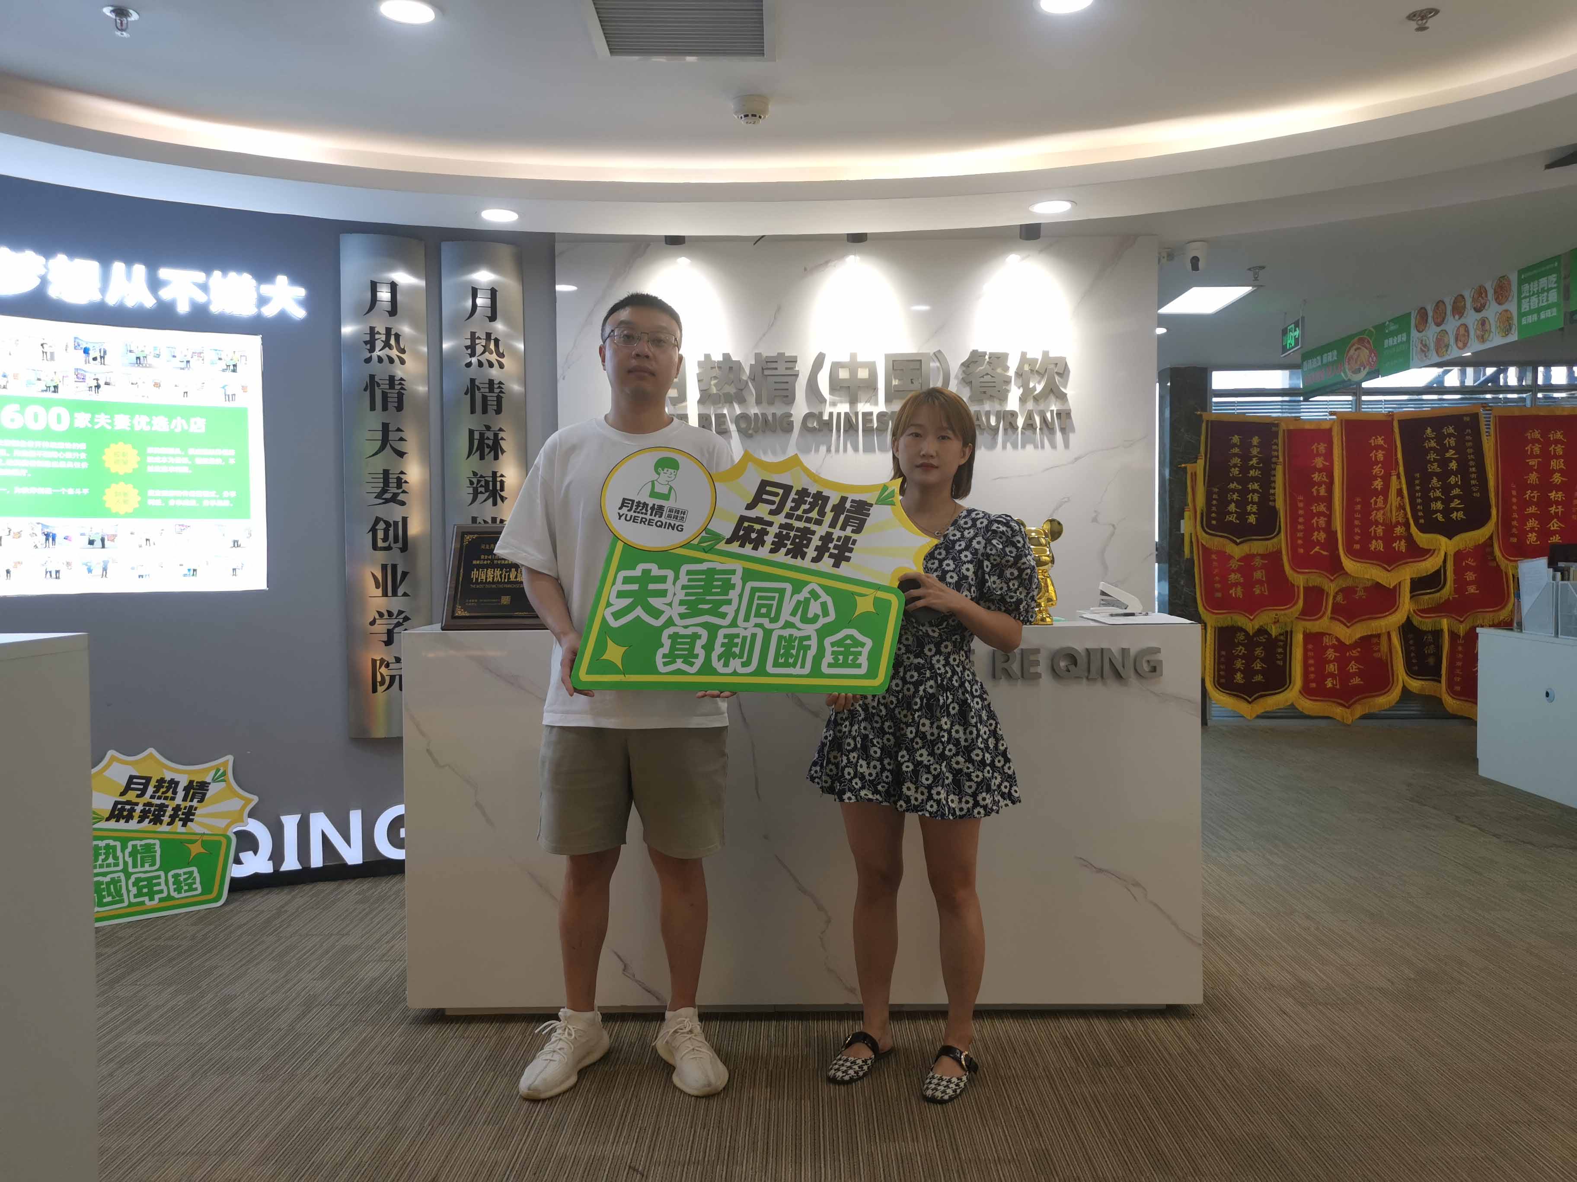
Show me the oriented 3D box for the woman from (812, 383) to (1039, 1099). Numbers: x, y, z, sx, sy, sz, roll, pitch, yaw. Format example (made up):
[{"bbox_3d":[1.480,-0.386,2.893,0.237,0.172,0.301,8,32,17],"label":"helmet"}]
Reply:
[{"bbox_3d":[0.308,0.311,2.810,0.490,1.560,0.370,0,2,14],"label":"woman"}]

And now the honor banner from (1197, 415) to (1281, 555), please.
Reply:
[{"bbox_3d":[2.904,-0.669,7.913,0.570,0.940,0.050,2,2,1],"label":"honor banner"}]

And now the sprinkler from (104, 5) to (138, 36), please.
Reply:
[{"bbox_3d":[-1.596,-1.354,2.945,0.078,0.060,0.078,0,2,1],"label":"sprinkler"}]

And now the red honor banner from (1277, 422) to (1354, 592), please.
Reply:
[{"bbox_3d":[3.495,-0.560,7.930,0.640,1.080,0.040,-3,2,1],"label":"red honor banner"}]

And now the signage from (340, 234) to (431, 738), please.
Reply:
[{"bbox_3d":[-1.453,-0.374,4.470,0.302,1.815,0.045,-1,2,-19],"label":"signage"}]

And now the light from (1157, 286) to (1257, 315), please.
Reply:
[{"bbox_3d":[2.004,-1.405,5.921,0.295,0.050,0.630,0,2,1],"label":"light"}]

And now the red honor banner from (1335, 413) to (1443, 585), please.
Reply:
[{"bbox_3d":[3.852,-0.592,7.880,0.670,1.090,0.040,-1,2,1],"label":"red honor banner"}]

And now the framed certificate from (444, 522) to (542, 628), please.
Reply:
[{"bbox_3d":[-0.669,-0.030,3.151,0.390,0.300,0.036,0,-26,1],"label":"framed certificate"}]

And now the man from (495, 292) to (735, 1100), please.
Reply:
[{"bbox_3d":[-0.371,0.212,2.804,0.580,1.784,0.400,0,2,-3],"label":"man"}]

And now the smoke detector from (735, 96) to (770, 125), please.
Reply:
[{"bbox_3d":[-0.109,-1.420,3.640,0.104,0.062,0.104,0,2,0],"label":"smoke detector"}]

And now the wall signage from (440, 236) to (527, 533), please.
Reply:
[{"bbox_3d":[-1.122,-0.374,4.576,0.310,1.820,0.045,-1,2,-11],"label":"wall signage"}]

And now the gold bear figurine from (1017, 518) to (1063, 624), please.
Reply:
[{"bbox_3d":[0.639,-0.048,3.180,0.145,0.275,0.105,0,2,1],"label":"gold bear figurine"}]

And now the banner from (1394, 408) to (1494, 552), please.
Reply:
[{"bbox_3d":[4.184,-0.698,7.830,0.590,0.920,0.040,-8,2,1],"label":"banner"}]

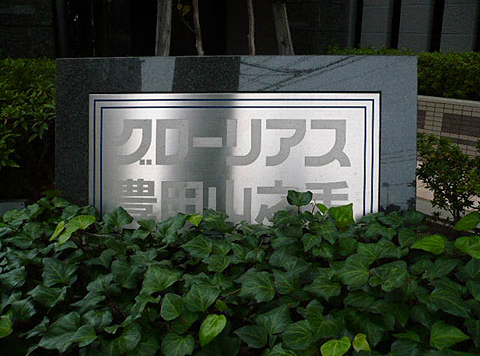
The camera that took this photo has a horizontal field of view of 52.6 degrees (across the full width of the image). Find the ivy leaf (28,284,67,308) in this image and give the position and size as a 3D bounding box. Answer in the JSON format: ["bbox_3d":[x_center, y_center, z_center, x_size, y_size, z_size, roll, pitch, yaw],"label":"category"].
[{"bbox_3d":[-0.448,0.274,1.125,0.090,0.020,0.083,7,33,21],"label":"ivy leaf"}]

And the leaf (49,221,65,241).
[{"bbox_3d":[-0.602,0.176,1.596,0.045,0.022,0.072,-1,50,50],"label":"leaf"}]

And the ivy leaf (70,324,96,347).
[{"bbox_3d":[-0.347,0.349,1.077,0.056,0.020,0.046,-7,47,-7],"label":"ivy leaf"}]

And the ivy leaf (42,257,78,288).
[{"bbox_3d":[-0.525,0.277,1.420,0.107,0.025,0.082,35,63,21],"label":"ivy leaf"}]

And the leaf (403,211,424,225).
[{"bbox_3d":[0.611,0.140,1.708,0.076,0.018,0.063,8,47,7],"label":"leaf"}]

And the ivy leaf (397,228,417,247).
[{"bbox_3d":[0.583,0.206,1.680,0.065,0.020,0.068,7,53,5],"label":"ivy leaf"}]

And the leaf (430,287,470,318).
[{"bbox_3d":[0.555,0.328,1.280,0.099,0.025,0.082,27,46,15],"label":"leaf"}]

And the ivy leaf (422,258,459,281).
[{"bbox_3d":[0.599,0.273,1.450,0.112,0.025,0.065,-12,46,-11],"label":"ivy leaf"}]

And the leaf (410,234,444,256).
[{"bbox_3d":[0.570,0.207,1.469,0.117,0.025,0.097,-4,28,-8],"label":"leaf"}]

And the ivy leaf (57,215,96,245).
[{"bbox_3d":[-0.525,0.163,1.551,0.141,0.030,0.068,-40,49,-25],"label":"ivy leaf"}]

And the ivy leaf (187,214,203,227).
[{"bbox_3d":[-0.151,0.146,1.652,0.051,0.014,0.051,-10,51,-8],"label":"ivy leaf"}]

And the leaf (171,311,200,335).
[{"bbox_3d":[-0.134,0.356,1.201,0.061,0.022,0.072,8,46,8],"label":"leaf"}]

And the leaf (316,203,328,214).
[{"bbox_3d":[0.233,0.086,1.368,0.045,0.012,0.040,41,23,0],"label":"leaf"}]

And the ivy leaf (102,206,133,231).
[{"bbox_3d":[-0.352,0.116,1.395,0.084,0.078,0.017,-3,-24,5],"label":"ivy leaf"}]

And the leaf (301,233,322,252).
[{"bbox_3d":[0.221,0.204,1.514,0.062,0.016,0.070,22,64,11],"label":"leaf"}]

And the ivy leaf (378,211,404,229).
[{"bbox_3d":[0.527,0.141,1.699,0.091,0.018,0.072,5,49,4],"label":"ivy leaf"}]

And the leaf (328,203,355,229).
[{"bbox_3d":[0.334,0.118,1.580,0.094,0.090,0.020,14,-3,1],"label":"leaf"}]

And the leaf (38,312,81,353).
[{"bbox_3d":[-0.378,0.322,1.017,0.093,0.020,0.094,-20,34,-9],"label":"leaf"}]

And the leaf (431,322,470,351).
[{"bbox_3d":[0.464,0.349,1.076,0.087,0.020,0.065,-1,52,-1],"label":"leaf"}]

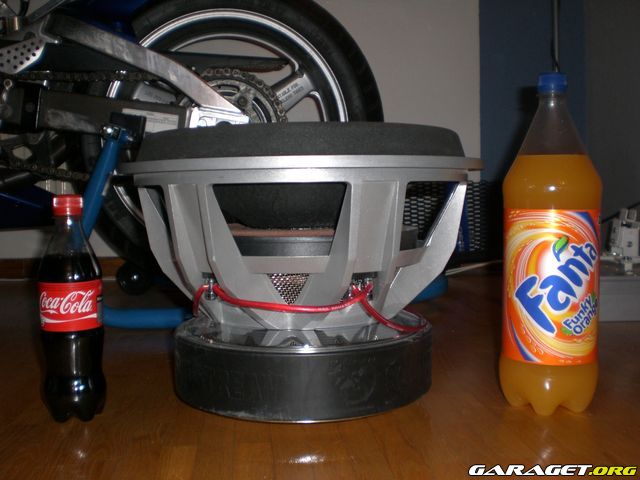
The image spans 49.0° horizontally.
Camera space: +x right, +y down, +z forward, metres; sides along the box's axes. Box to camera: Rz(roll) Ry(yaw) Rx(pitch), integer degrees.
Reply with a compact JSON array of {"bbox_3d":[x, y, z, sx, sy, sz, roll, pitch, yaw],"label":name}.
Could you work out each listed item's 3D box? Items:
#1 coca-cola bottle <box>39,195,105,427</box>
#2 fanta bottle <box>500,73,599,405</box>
[{"bbox_3d":[-0.261,0.070,0.740,0.065,0.234,0.065,-1,4,0],"label":"coca-cola bottle"},{"bbox_3d":[0.248,0.004,0.754,0.102,0.354,0.102,0,4,4],"label":"fanta bottle"}]

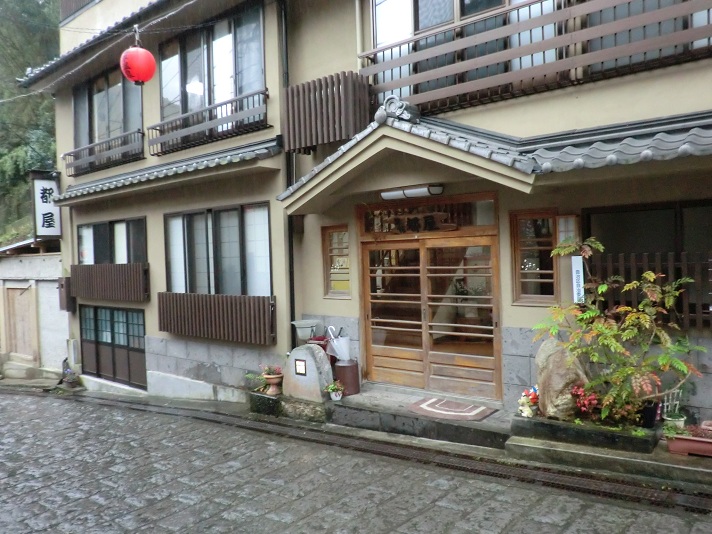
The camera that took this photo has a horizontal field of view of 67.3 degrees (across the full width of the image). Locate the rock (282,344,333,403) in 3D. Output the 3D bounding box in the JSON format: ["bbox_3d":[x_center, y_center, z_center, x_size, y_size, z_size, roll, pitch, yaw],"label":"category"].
[{"bbox_3d":[-0.605,1.281,6.639,0.720,0.640,0.330,-1,2,38],"label":"rock"}]

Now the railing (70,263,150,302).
[{"bbox_3d":[-4.755,0.279,10.273,2.780,0.665,0.170,-1,2,38],"label":"railing"}]

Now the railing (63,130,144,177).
[{"bbox_3d":[-4.790,-2.071,10.130,2.850,0.500,0.200,-1,2,38],"label":"railing"}]

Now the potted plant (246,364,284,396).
[{"bbox_3d":[-1.227,1.502,7.285,0.460,0.400,0.380,-1,2,38],"label":"potted plant"}]

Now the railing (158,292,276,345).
[{"bbox_3d":[-2.225,0.749,8.306,2.750,0.670,0.170,-1,2,38],"label":"railing"}]

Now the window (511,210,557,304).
[{"bbox_3d":[1.834,-0.088,5.511,0.480,0.970,0.110,-1,2,38],"label":"window"}]

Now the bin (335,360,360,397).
[{"bbox_3d":[-0.096,1.373,6.613,0.300,0.390,0.300,-2,2,0],"label":"bin"}]

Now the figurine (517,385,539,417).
[{"bbox_3d":[1.550,1.207,4.833,0.160,0.275,0.150,-1,1,37],"label":"figurine"}]

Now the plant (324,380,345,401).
[{"bbox_3d":[-0.239,1.469,6.439,0.210,0.220,0.210,-1,2,38],"label":"plant"}]

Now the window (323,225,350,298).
[{"bbox_3d":[-0.261,-0.058,7.165,0.475,0.980,0.110,-1,2,38],"label":"window"}]

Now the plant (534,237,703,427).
[{"bbox_3d":[2.212,0.567,4.666,1.350,1.600,0.950,-1,2,38],"label":"plant"}]

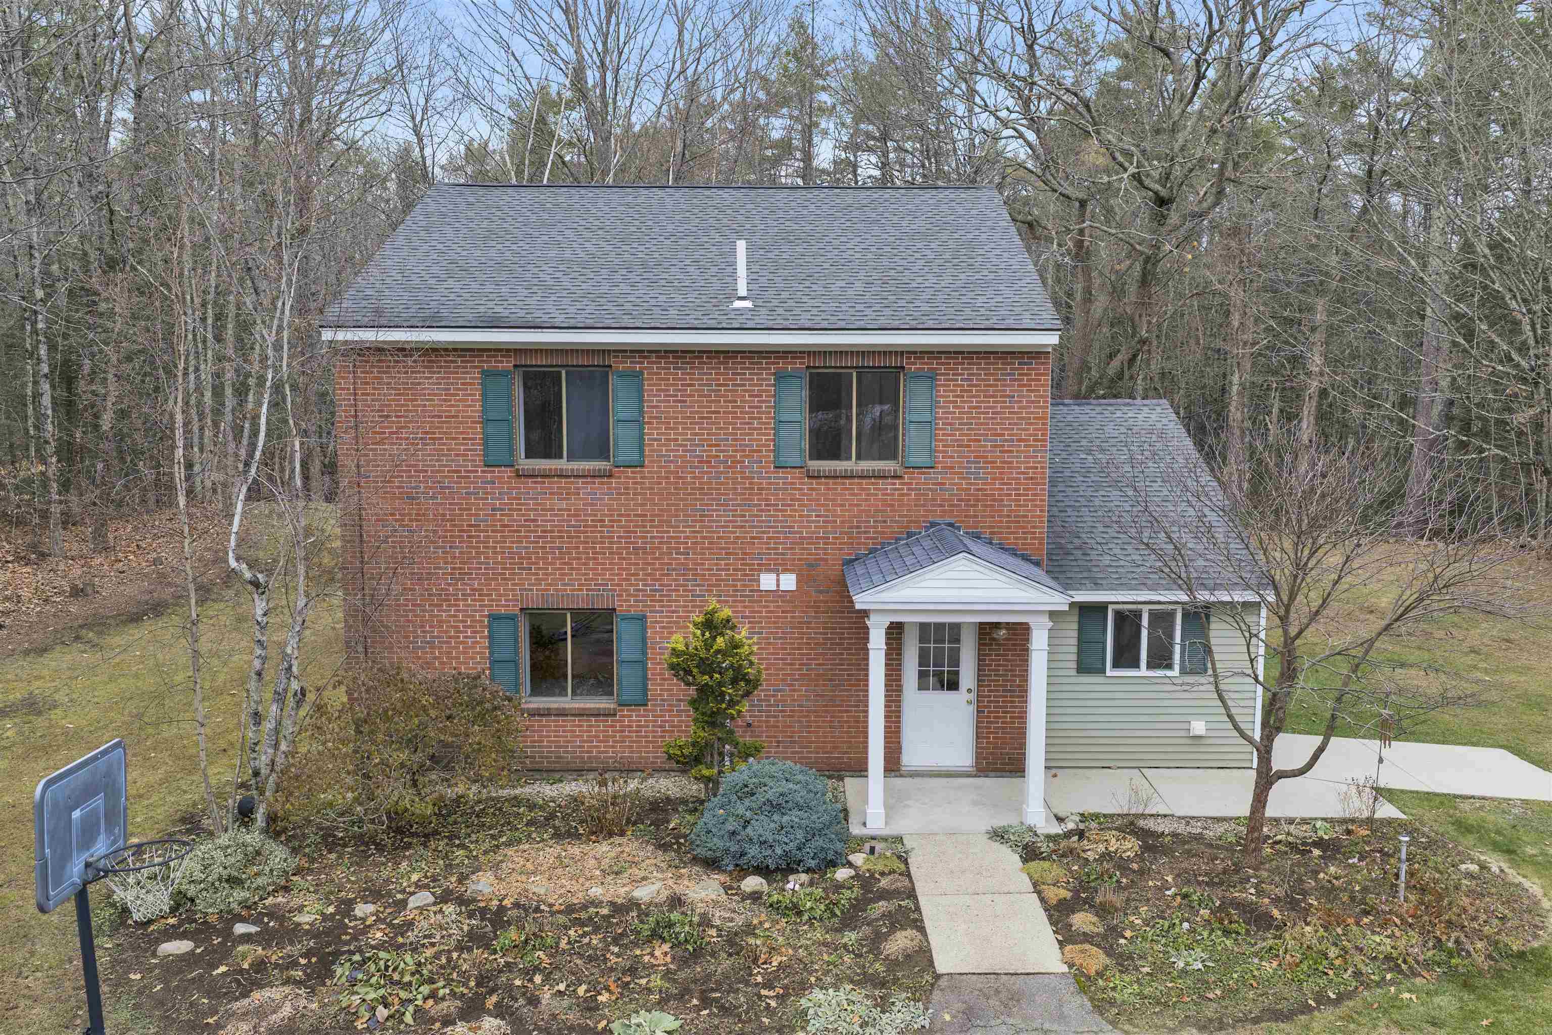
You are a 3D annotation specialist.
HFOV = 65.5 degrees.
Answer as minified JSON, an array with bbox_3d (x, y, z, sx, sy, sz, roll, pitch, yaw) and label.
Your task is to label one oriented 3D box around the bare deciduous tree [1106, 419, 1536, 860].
[{"bbox_3d":[5.816,1.363,13.120,4.500,4.796,4.100,0,7,0],"label":"bare deciduous tree"}]

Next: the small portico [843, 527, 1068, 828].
[{"bbox_3d":[2.010,1.906,14.372,2.398,3.355,2.282,0,7,0],"label":"small portico"}]

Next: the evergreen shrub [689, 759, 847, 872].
[{"bbox_3d":[-0.089,3.245,13.861,1.814,0.881,1.650,0,7,0],"label":"evergreen shrub"}]

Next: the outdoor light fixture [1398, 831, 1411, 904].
[{"bbox_3d":[6.392,3.559,12.252,0.120,0.719,0.120,0,7,0],"label":"outdoor light fixture"}]

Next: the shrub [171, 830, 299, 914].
[{"bbox_3d":[-5.672,3.585,12.637,1.230,0.580,1.150,0,7,0],"label":"shrub"}]

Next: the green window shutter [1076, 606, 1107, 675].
[{"bbox_3d":[4.140,1.604,15.842,0.380,0.890,0.040,0,7,0],"label":"green window shutter"}]

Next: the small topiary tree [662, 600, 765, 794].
[{"bbox_3d":[-0.769,2.260,14.880,1.253,2.494,1.120,0,7,0],"label":"small topiary tree"}]

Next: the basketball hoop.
[{"bbox_3d":[-3.511,2.042,6.714,0.530,0.380,0.490,-3,5,-3],"label":"basketball hoop"}]

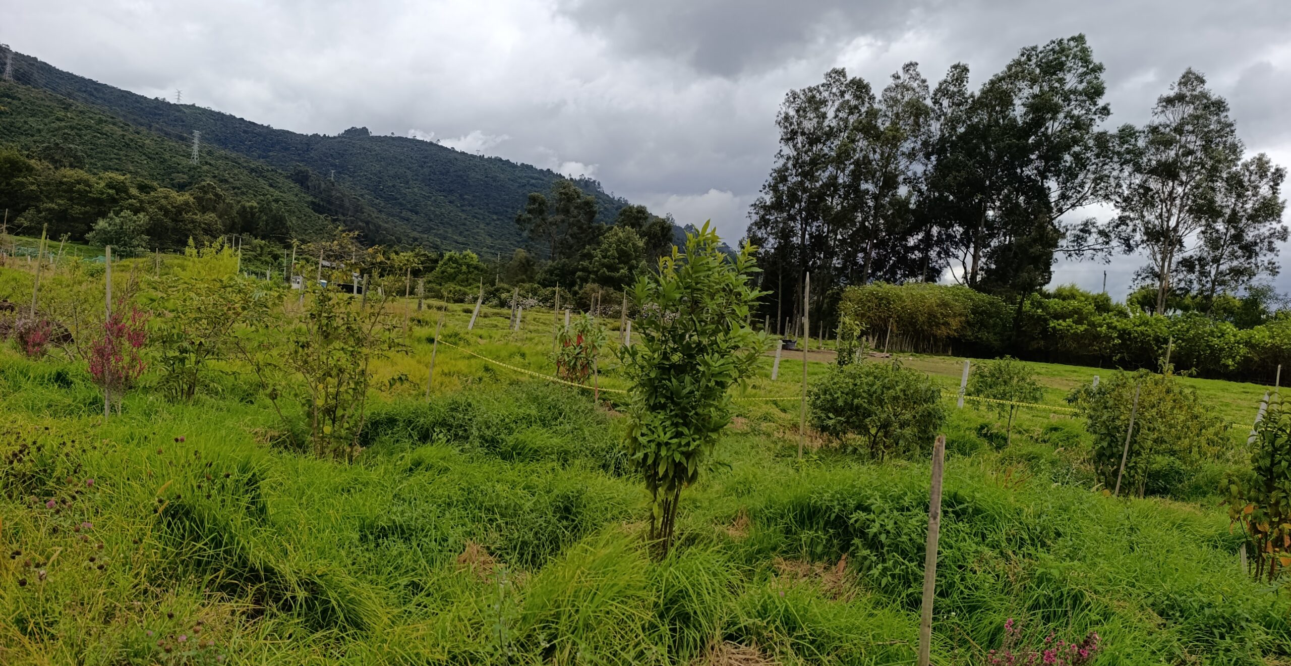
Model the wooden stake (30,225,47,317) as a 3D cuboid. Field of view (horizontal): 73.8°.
[{"bbox_3d":[-6.928,-0.637,9.800,0.044,1.214,0.044,8,3,-35],"label":"wooden stake"}]

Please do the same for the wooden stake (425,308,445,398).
[{"bbox_3d":[-2.376,0.258,9.700,0.042,1.045,0.042,10,3,-13],"label":"wooden stake"}]

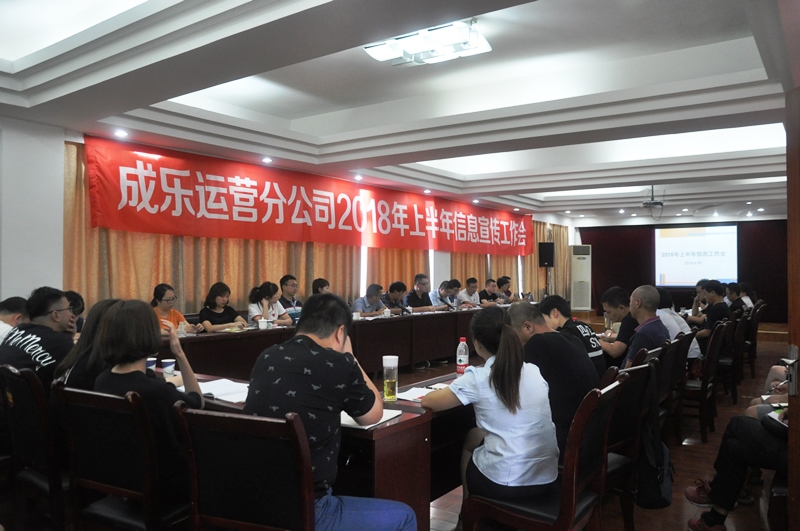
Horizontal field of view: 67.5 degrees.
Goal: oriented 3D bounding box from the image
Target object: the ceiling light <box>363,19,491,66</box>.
[{"bbox_3d":[0.243,-1.825,4.971,0.980,0.180,0.600,1,0,36],"label":"ceiling light"}]

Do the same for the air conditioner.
[{"bbox_3d":[5.053,0.349,16.672,0.550,1.800,0.380,1,0,23],"label":"air conditioner"}]

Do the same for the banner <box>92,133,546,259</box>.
[{"bbox_3d":[0.028,-0.786,10.222,0.050,0.930,10.550,1,0,37],"label":"banner"}]

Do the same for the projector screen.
[{"bbox_3d":[7.523,-0.219,15.253,1.960,1.600,0.060,1,0,37],"label":"projector screen"}]

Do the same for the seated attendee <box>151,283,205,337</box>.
[{"bbox_3d":[-2.183,0.768,5.491,0.720,1.220,0.520,1,0,32],"label":"seated attendee"}]

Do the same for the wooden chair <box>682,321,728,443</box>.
[{"bbox_3d":[2.447,0.953,5.107,0.540,0.965,0.450,1,0,37],"label":"wooden chair"}]

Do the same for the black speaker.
[{"bbox_3d":[3.224,-0.234,13.193,0.340,0.550,0.330,1,0,14],"label":"black speaker"}]

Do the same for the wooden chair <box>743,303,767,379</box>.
[{"bbox_3d":[4.544,0.970,7.965,0.540,0.965,0.450,1,0,37],"label":"wooden chair"}]

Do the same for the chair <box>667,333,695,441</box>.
[{"bbox_3d":[1.952,0.979,4.637,0.560,0.970,0.470,1,0,36],"label":"chair"}]

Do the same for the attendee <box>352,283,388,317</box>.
[{"bbox_3d":[-0.267,0.840,8.128,0.800,1.190,0.540,1,0,32],"label":"attendee"}]

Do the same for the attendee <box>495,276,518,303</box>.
[{"bbox_3d":[2.079,0.864,11.552,0.780,1.240,0.530,1,0,29],"label":"attendee"}]

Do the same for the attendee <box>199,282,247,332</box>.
[{"bbox_3d":[-1.811,0.802,6.183,0.780,1.240,0.520,1,0,36],"label":"attendee"}]

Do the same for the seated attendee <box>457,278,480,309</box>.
[{"bbox_3d":[1.345,0.847,10.565,0.780,1.240,0.570,1,0,37],"label":"seated attendee"}]

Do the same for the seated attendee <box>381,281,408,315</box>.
[{"bbox_3d":[-0.011,0.838,8.535,0.780,1.200,0.520,1,0,32],"label":"seated attendee"}]

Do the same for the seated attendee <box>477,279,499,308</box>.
[{"bbox_3d":[1.741,0.861,11.105,0.780,1.230,0.550,1,0,29],"label":"seated attendee"}]

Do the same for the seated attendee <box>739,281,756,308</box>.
[{"bbox_3d":[4.457,0.873,7.899,0.730,1.270,0.500,1,0,37],"label":"seated attendee"}]

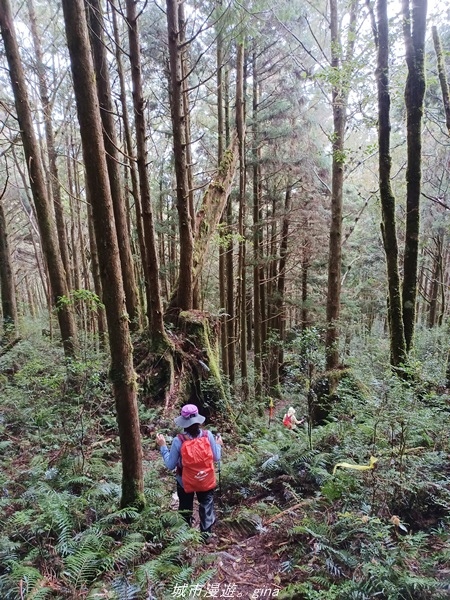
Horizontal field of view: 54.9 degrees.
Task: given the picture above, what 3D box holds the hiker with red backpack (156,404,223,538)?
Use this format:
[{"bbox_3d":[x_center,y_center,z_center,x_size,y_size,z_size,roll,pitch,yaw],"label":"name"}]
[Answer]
[{"bbox_3d":[-0.352,1.836,4.578,0.680,1.600,0.600,-4,14,-7],"label":"hiker with red backpack"}]

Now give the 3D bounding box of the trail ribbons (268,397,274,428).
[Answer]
[{"bbox_3d":[1.395,3.375,13.000,0.160,0.950,0.100,-2,15,0],"label":"trail ribbons"}]

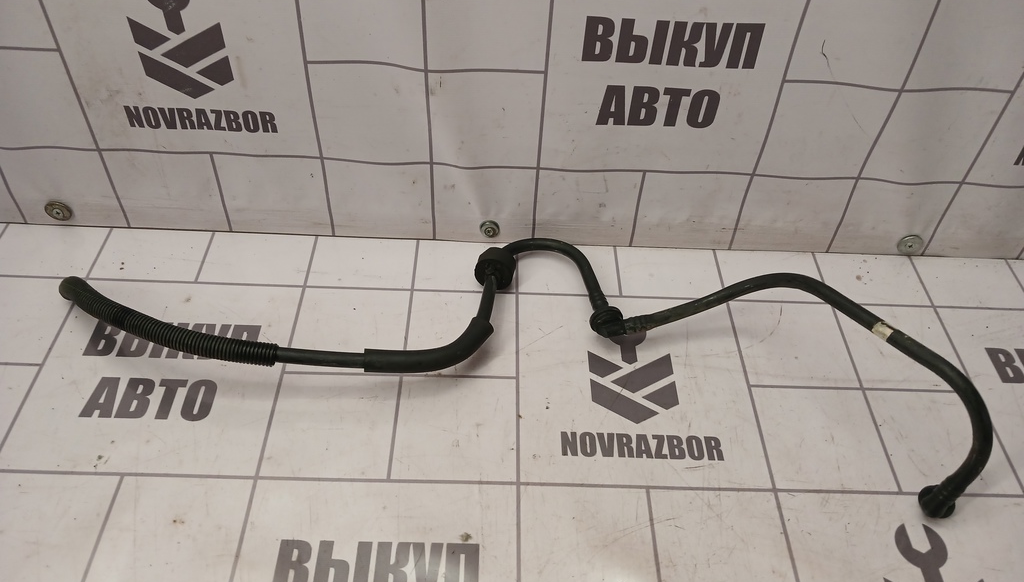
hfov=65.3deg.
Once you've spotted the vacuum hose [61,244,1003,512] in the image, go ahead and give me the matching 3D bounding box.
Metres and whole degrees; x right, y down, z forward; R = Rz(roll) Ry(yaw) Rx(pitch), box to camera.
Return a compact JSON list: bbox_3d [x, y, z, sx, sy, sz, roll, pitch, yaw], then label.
[{"bbox_3d":[0.009,0.010,0.640,0.681,0.105,0.209,9,47,5],"label":"vacuum hose"}]

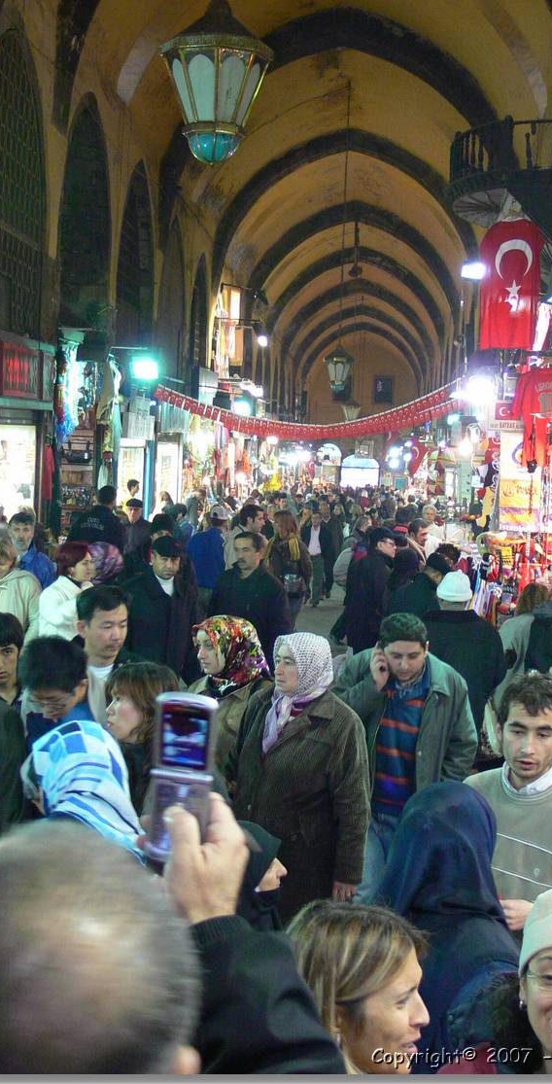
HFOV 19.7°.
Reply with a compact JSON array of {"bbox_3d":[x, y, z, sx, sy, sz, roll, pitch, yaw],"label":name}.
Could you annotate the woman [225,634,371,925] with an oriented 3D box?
[{"bbox_3d":[0.078,1.112,5.586,0.520,1.600,0.400,4,3,38],"label":"woman"}]

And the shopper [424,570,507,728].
[{"bbox_3d":[1.008,0.995,8.837,0.540,1.680,0.360,2,3,5],"label":"shopper"}]

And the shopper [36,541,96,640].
[{"bbox_3d":[-1.267,0.816,9.536,0.380,1.650,0.480,3,3,15],"label":"shopper"}]

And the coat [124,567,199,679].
[{"bbox_3d":[-0.675,0.658,9.323,0.540,1.000,0.360,2,3,-3],"label":"coat"}]

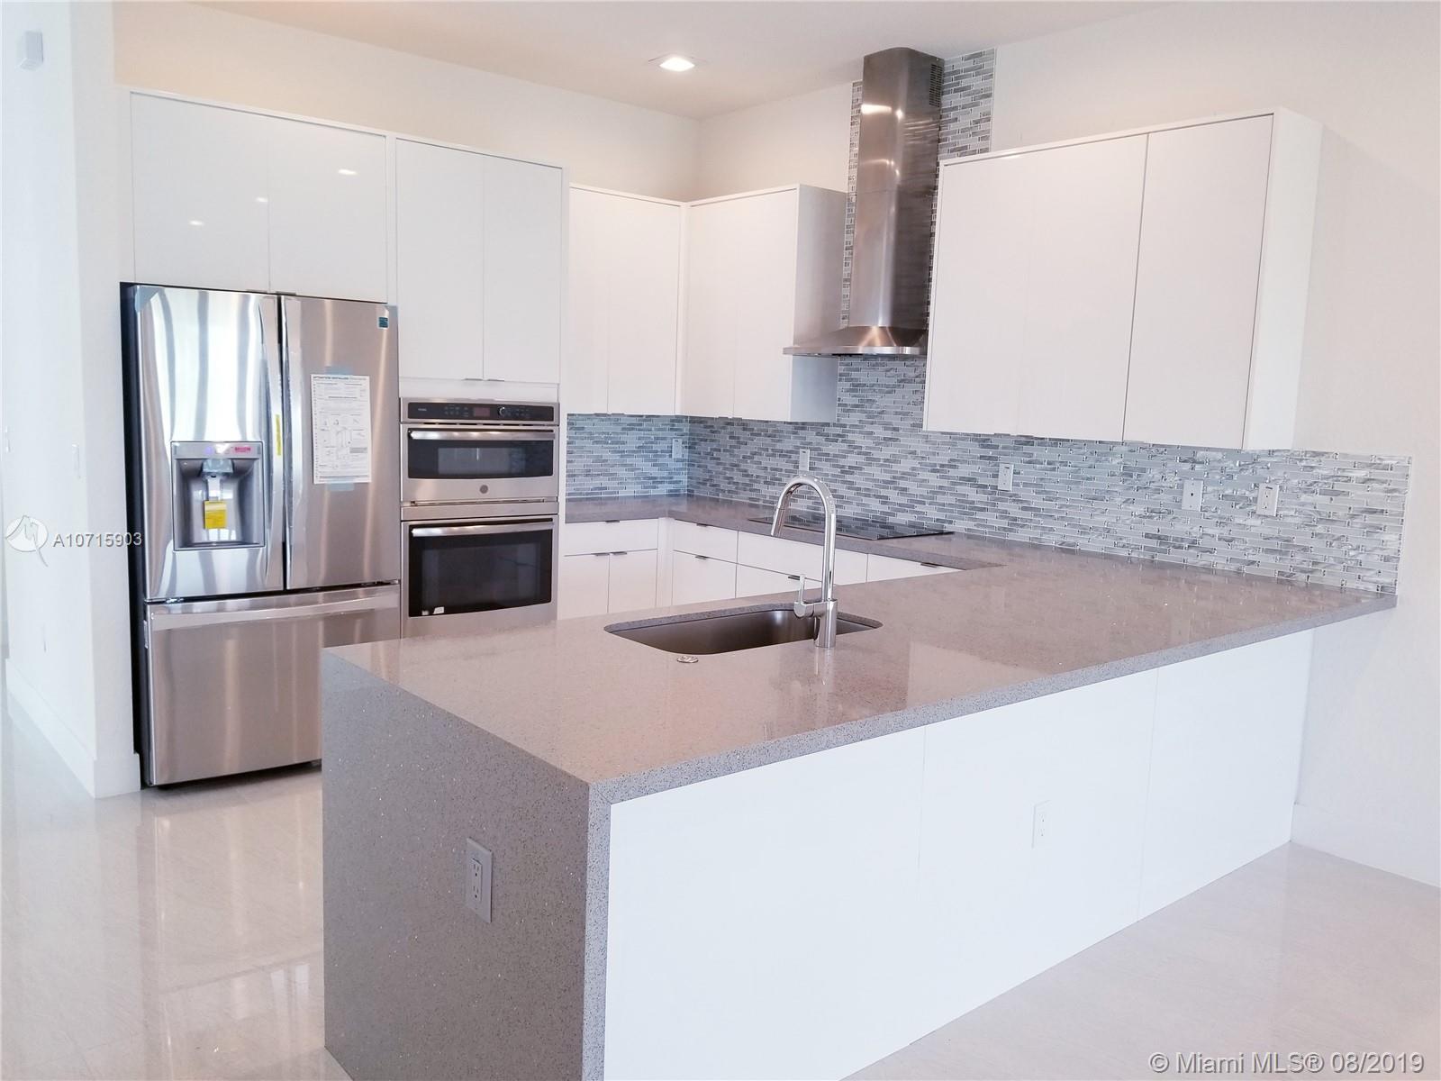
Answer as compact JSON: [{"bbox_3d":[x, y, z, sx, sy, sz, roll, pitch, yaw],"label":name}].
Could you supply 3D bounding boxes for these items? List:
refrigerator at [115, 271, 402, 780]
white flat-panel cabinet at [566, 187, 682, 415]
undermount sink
[{"bbox_3d":[-1.872,-0.047,4.308,0.909,1.767,0.830,-4,10,-40],"label":"refrigerator"},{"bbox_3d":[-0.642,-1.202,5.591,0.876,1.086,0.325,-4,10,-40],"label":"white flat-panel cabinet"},{"bbox_3d":[0.062,0.329,2.687,0.725,0.230,0.430,-4,10,-40],"label":"undermount sink"}]

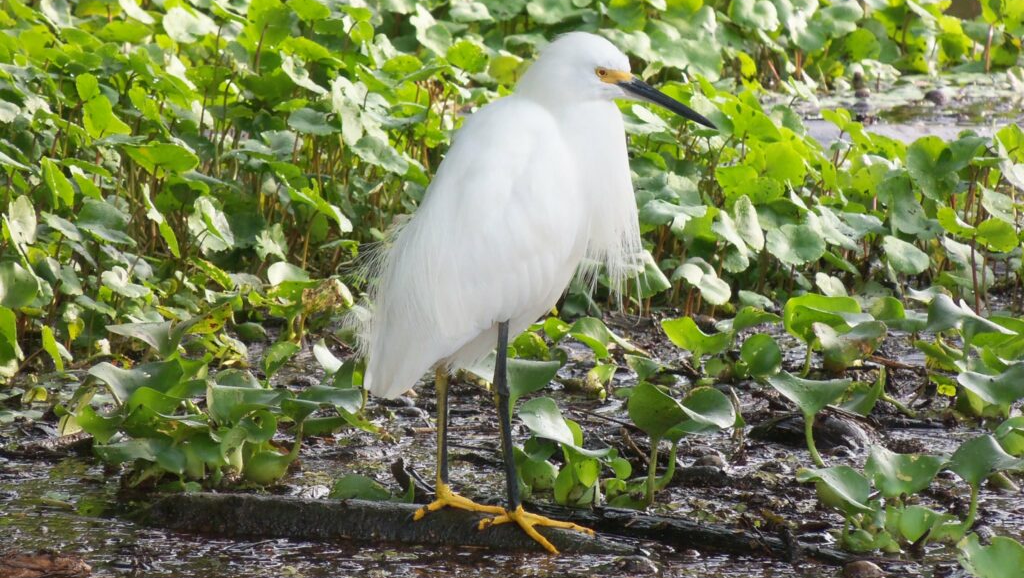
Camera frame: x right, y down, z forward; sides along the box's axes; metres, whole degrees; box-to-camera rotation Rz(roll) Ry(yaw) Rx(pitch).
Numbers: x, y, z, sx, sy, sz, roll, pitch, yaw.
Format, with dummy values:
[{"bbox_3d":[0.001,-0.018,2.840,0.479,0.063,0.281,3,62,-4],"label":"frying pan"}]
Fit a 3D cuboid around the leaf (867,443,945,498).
[{"bbox_3d":[0.316,0.146,5.320,0.064,0.041,0.037,0,12,0],"label":"leaf"}]

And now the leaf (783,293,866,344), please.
[{"bbox_3d":[0.277,0.026,5.880,0.073,0.039,0.042,0,12,0],"label":"leaf"}]

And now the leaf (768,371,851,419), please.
[{"bbox_3d":[0.249,0.089,5.550,0.067,0.035,0.045,0,12,0],"label":"leaf"}]

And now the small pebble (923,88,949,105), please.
[{"bbox_3d":[0.456,-0.207,7.140,0.026,0.018,0.025,0,12,0],"label":"small pebble"}]

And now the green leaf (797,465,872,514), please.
[{"bbox_3d":[0.258,0.160,5.300,0.059,0.033,0.040,0,12,0],"label":"green leaf"}]

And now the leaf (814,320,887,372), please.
[{"bbox_3d":[0.299,0.050,5.850,0.062,0.040,0.040,0,12,0],"label":"leaf"}]

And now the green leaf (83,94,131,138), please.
[{"bbox_3d":[-0.398,-0.170,6.500,0.045,0.040,0.028,0,12,0],"label":"green leaf"}]

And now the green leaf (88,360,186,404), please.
[{"bbox_3d":[-0.317,0.078,5.600,0.081,0.033,0.045,0,12,0],"label":"green leaf"}]

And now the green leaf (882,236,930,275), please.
[{"bbox_3d":[0.388,-0.033,6.513,0.045,0.033,0.032,0,13,0],"label":"green leaf"}]

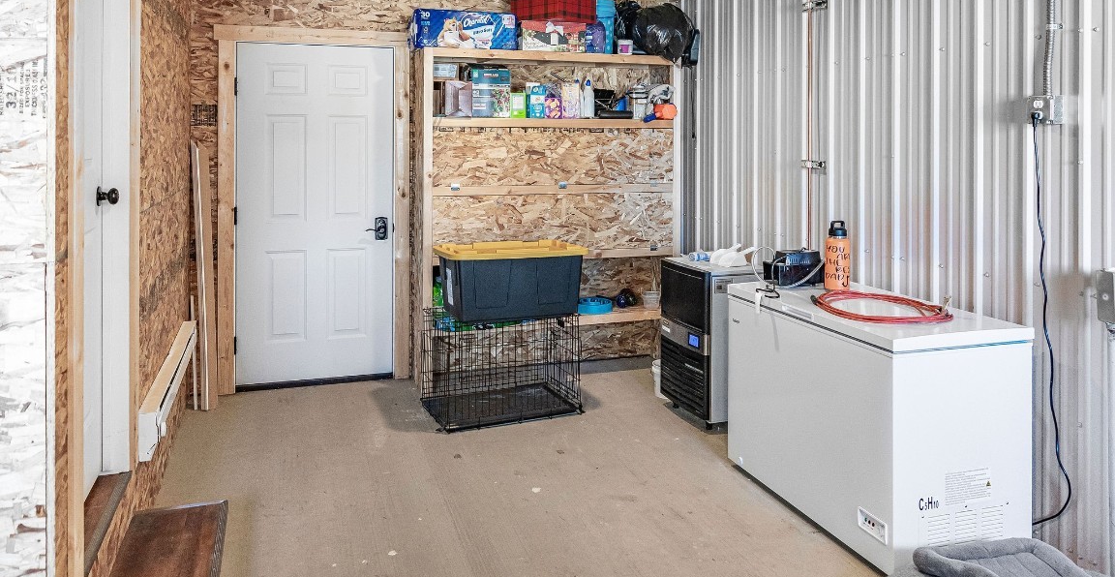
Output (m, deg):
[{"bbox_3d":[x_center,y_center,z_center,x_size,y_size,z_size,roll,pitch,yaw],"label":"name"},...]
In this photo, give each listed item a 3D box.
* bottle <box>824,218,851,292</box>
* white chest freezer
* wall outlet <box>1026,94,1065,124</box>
[{"bbox_3d":[1.180,-0.142,3.130,0.104,0.295,0.104,3,7,21],"label":"bottle"},{"bbox_3d":[1.200,0.470,2.970,0.570,0.820,0.970,-2,7,-19],"label":"white chest freezer"},{"bbox_3d":[1.770,-0.650,2.710,0.055,0.105,0.105,-3,8,-22],"label":"wall outlet"}]

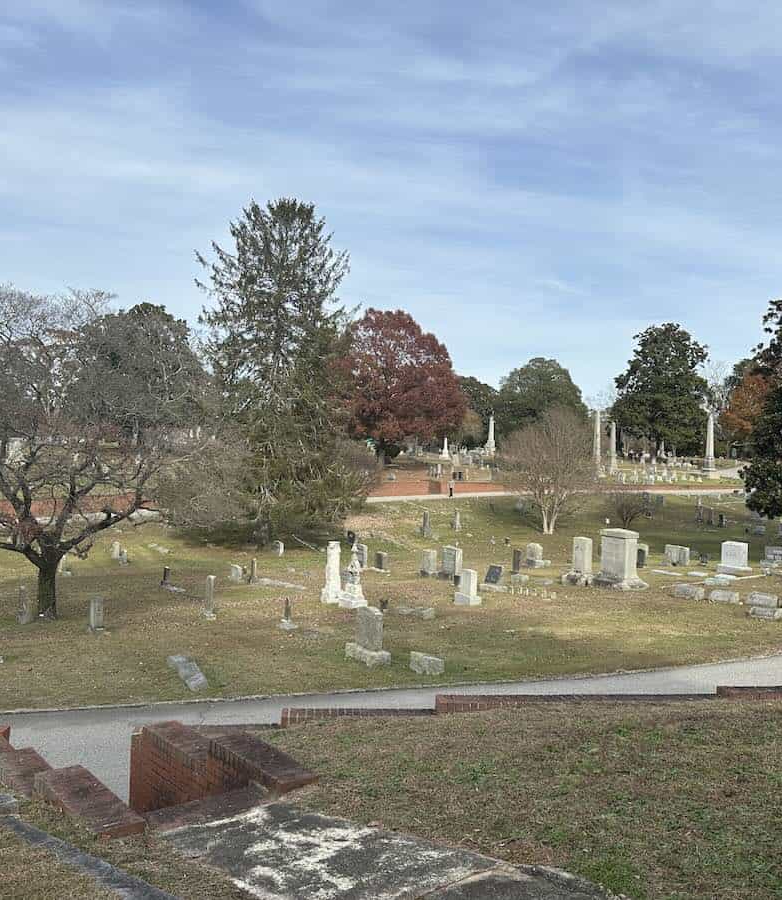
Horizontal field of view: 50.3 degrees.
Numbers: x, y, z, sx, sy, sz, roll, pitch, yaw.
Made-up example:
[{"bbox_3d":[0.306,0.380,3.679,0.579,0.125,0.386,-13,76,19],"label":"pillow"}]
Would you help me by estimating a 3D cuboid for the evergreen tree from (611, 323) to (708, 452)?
[{"bbox_3d":[39.049,-8.726,121.000,13.234,19.197,12.944,2,1,18],"label":"evergreen tree"}]

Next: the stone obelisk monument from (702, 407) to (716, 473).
[{"bbox_3d":[40.921,-1.159,107.062,1.400,8.359,1.400,2,1,20],"label":"stone obelisk monument"}]

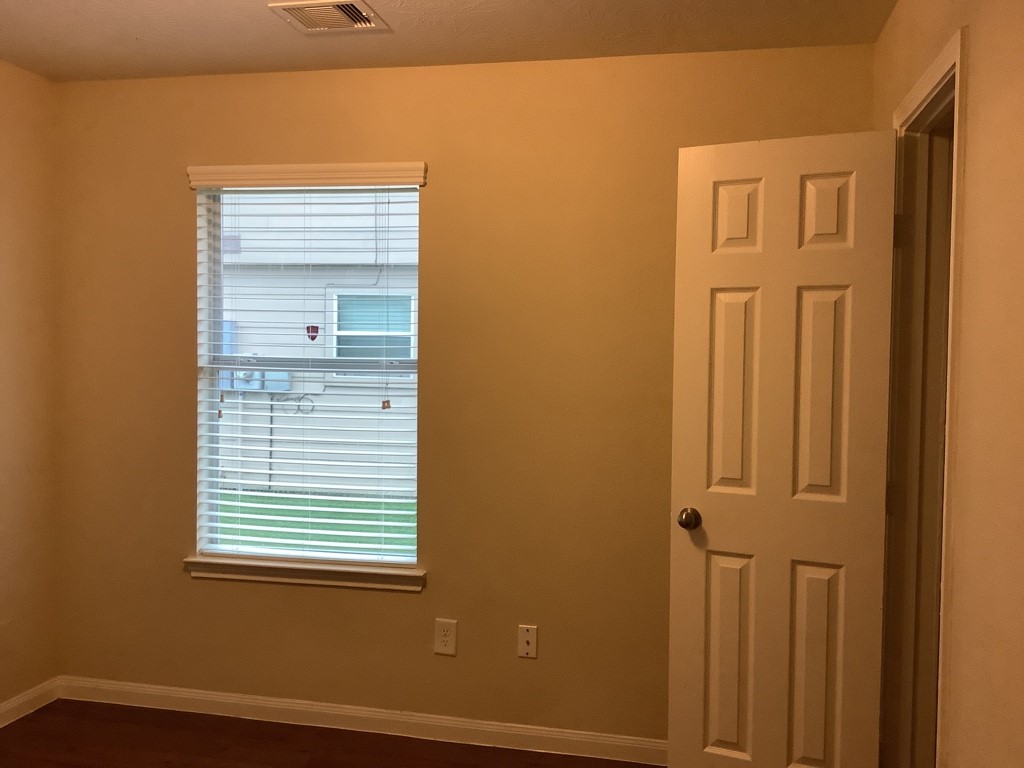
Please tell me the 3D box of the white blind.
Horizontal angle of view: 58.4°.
[{"bbox_3d":[-0.758,-0.036,3.422,0.873,1.386,0.050,1,3,12],"label":"white blind"}]

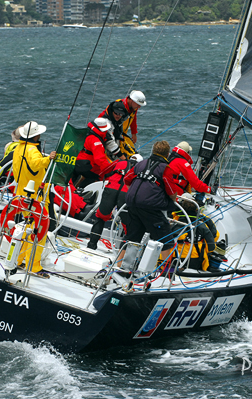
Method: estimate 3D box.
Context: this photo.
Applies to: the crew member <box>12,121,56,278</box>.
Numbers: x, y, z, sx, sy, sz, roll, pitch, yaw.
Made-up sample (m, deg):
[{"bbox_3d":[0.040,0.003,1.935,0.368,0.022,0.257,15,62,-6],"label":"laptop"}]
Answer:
[{"bbox_3d":[-1.083,0.000,39.400,0.580,1.800,0.480,1,3,25],"label":"crew member"}]

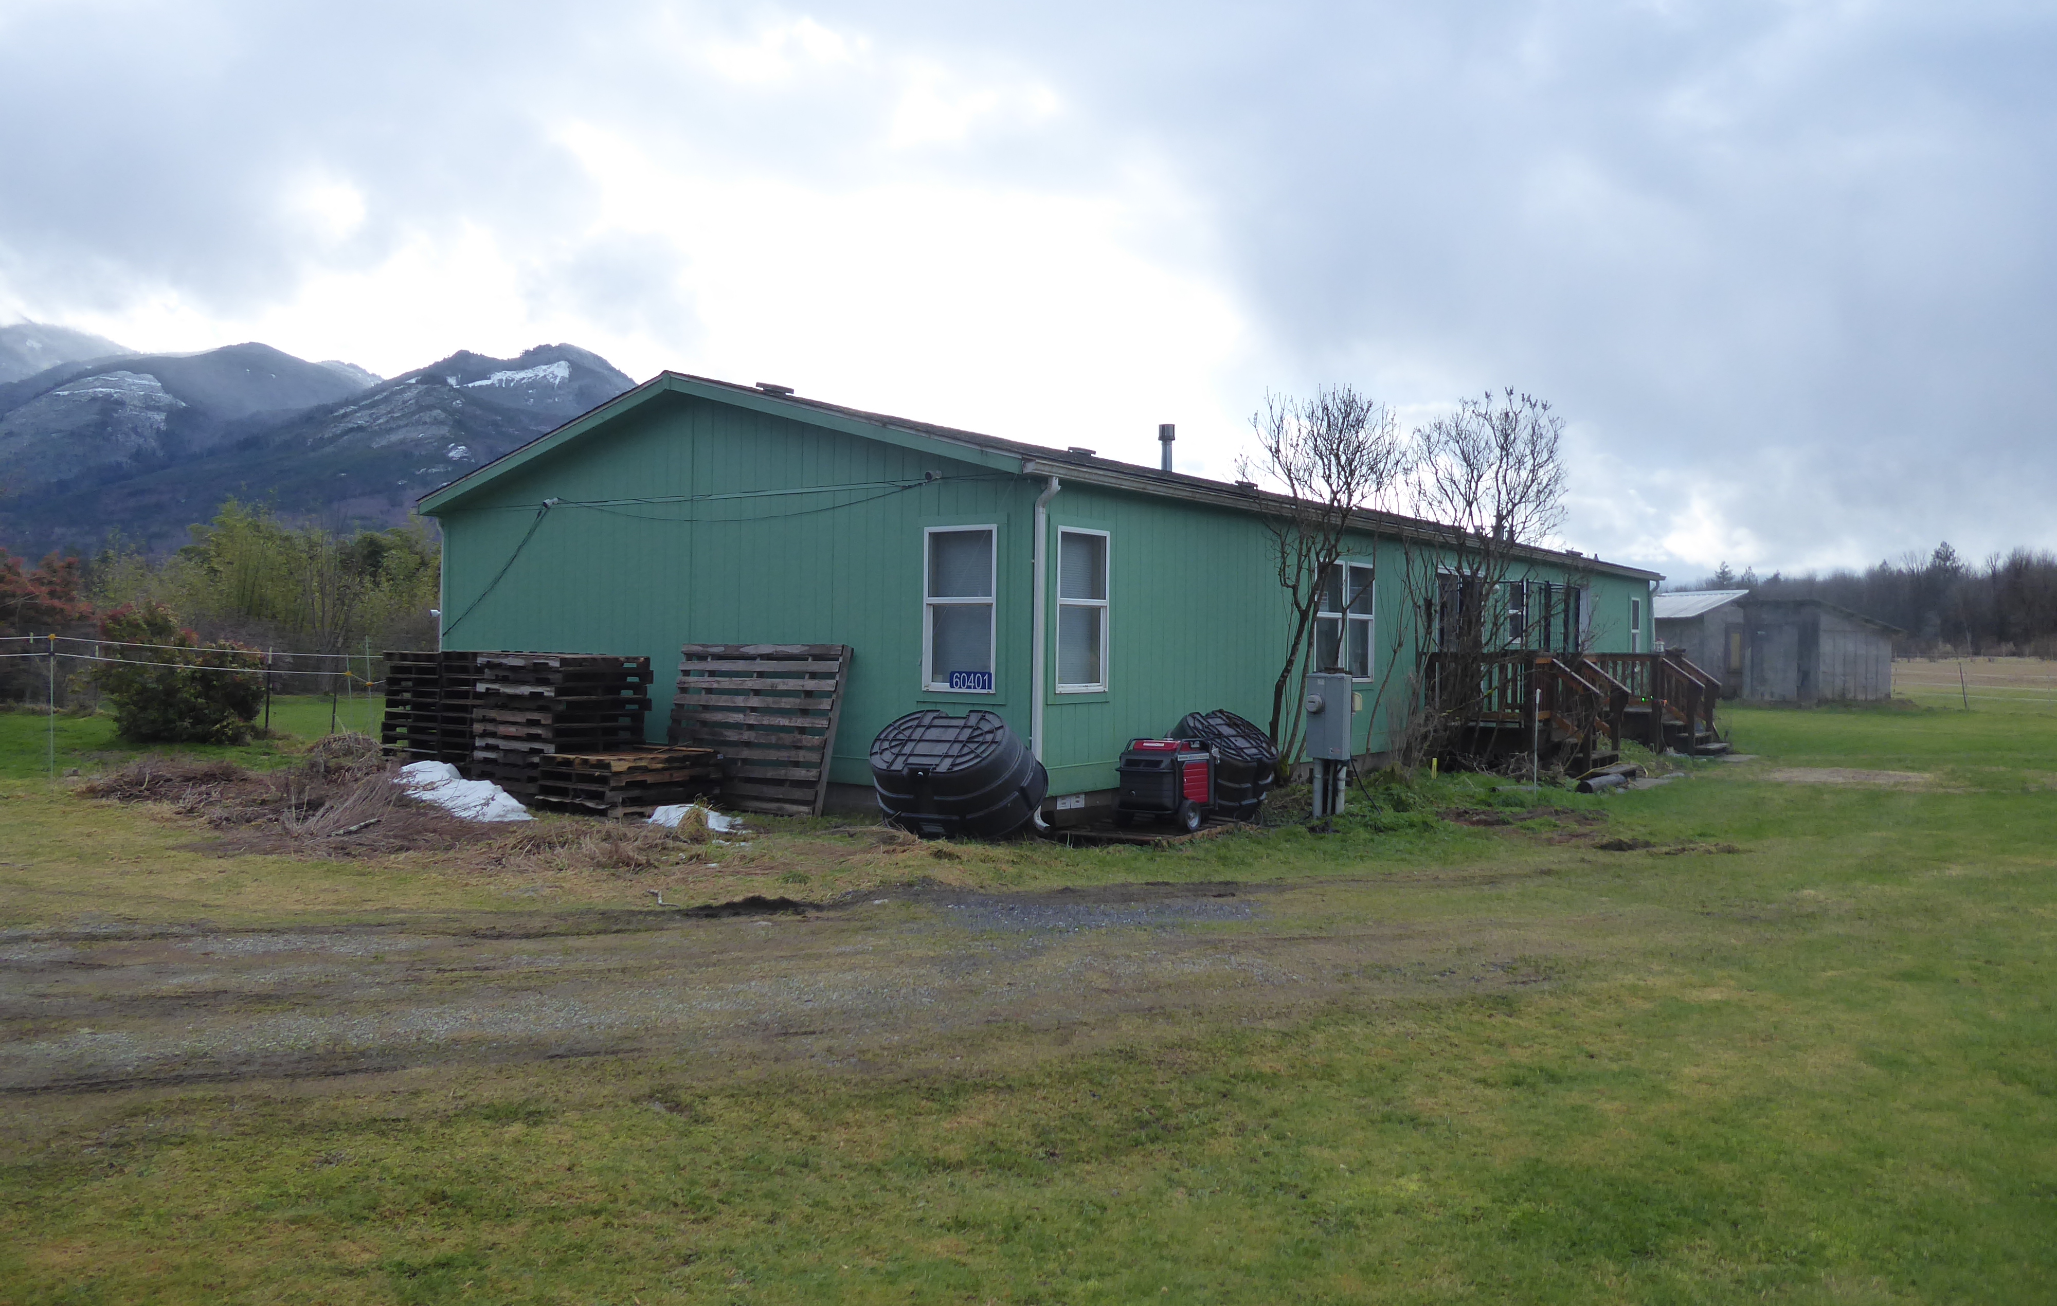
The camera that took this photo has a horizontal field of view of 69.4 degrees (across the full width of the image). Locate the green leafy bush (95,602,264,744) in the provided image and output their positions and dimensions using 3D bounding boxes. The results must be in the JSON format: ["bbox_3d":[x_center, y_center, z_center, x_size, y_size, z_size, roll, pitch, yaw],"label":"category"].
[{"bbox_3d":[-12.429,0.239,21.780,2.376,2.029,2.178,0,0,-16],"label":"green leafy bush"}]

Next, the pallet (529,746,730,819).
[{"bbox_3d":[-3.557,1.141,13.166,0.990,0.475,1.267,1,0,30],"label":"pallet"}]

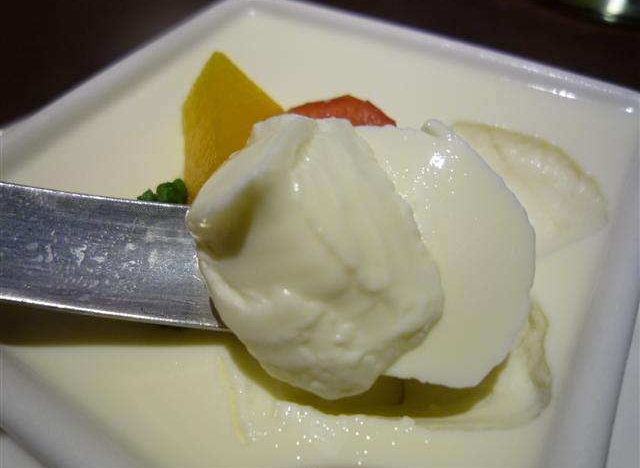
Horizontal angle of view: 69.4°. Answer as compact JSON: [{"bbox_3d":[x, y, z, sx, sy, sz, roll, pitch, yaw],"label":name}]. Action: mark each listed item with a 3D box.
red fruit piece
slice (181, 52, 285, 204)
[{"bbox_3d":[0.006,-0.025,0.123,0.030,0.012,0.026,0,62,0],"label":"red fruit piece"},{"bbox_3d":[-0.022,-0.025,0.122,0.028,0.011,0.046,0,75,0],"label":"slice"}]

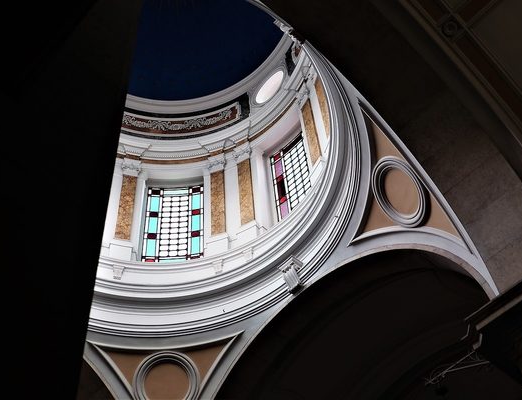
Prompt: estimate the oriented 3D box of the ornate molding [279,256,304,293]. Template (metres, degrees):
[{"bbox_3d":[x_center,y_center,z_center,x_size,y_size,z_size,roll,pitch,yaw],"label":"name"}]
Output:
[{"bbox_3d":[0.655,1.608,16.345,0.372,0.624,0.432,36,-64,-26],"label":"ornate molding"}]

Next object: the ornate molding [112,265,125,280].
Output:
[{"bbox_3d":[-3.423,1.773,18.377,0.288,0.432,0.192,11,-56,-12],"label":"ornate molding"}]

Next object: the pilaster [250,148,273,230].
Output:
[{"bbox_3d":[0.004,-0.303,20.598,0.384,3.300,0.360,-31,-58,17],"label":"pilaster"}]

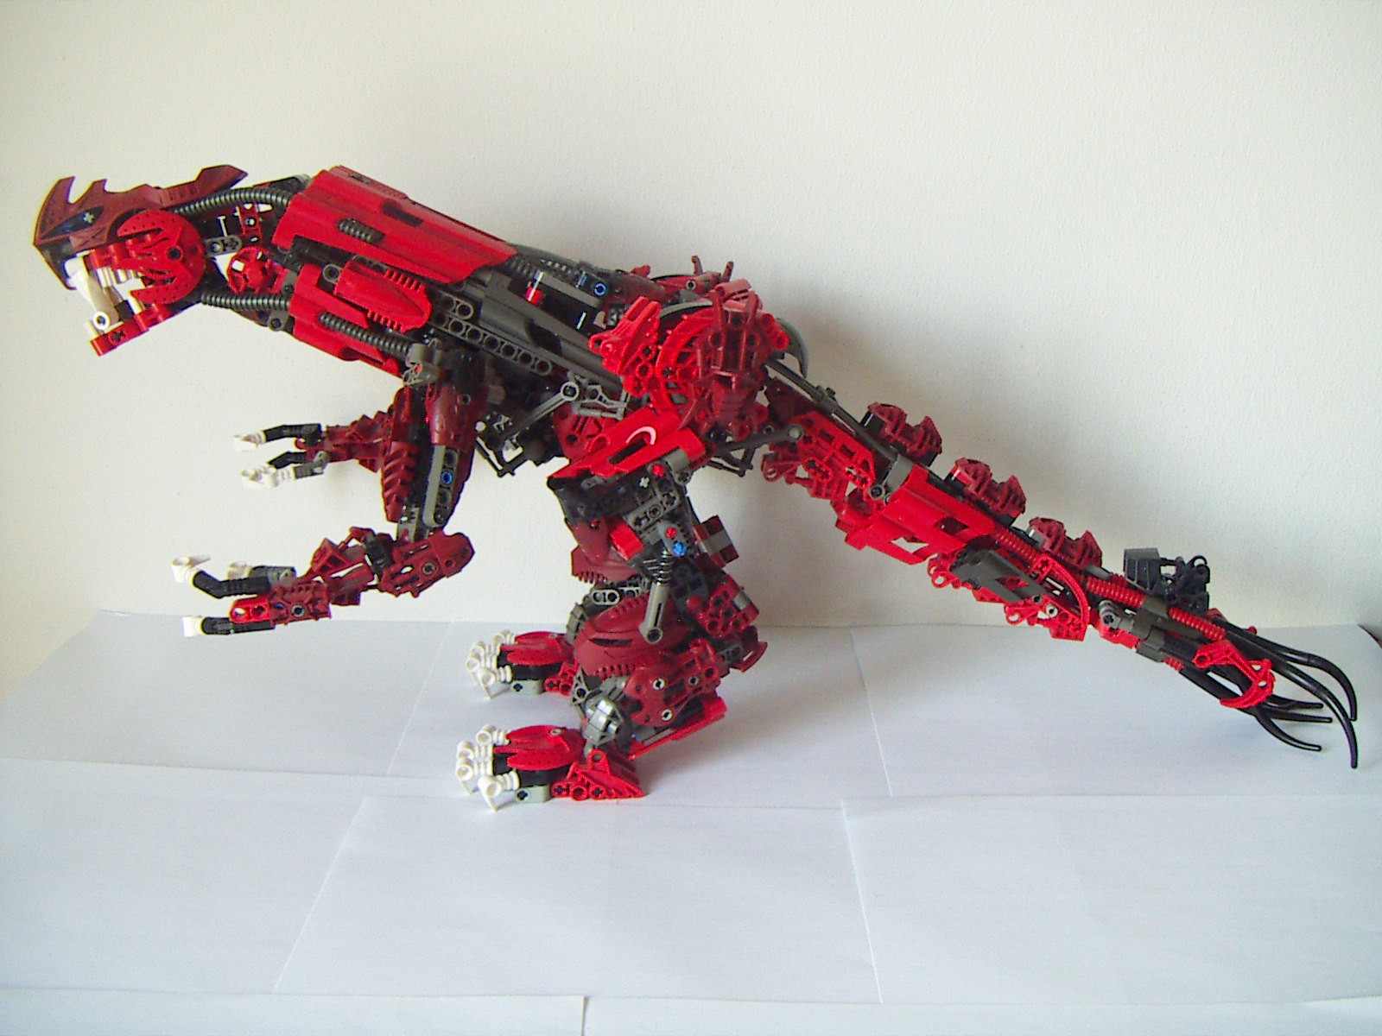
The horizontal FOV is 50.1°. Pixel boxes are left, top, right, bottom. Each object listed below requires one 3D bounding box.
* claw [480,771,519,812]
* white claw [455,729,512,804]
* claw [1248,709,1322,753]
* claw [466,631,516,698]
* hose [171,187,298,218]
[{"bbox_3d":[-0.078,0.112,0.604,0.017,0.016,0.009,-8,20,-24],"label":"claw"},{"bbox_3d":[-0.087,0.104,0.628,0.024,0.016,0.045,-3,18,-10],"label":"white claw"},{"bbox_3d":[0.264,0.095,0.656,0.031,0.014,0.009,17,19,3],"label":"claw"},{"bbox_3d":[-0.096,0.072,0.727,0.023,0.016,0.054,0,18,-2],"label":"claw"},{"bbox_3d":[-0.203,-0.140,0.655,0.054,0.013,0.010,4,18,9],"label":"hose"}]

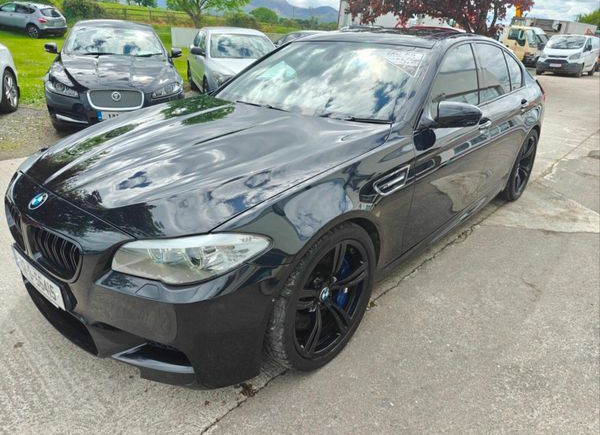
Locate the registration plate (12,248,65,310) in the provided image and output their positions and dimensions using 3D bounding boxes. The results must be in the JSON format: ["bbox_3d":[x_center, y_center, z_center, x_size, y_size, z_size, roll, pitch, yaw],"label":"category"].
[{"bbox_3d":[-1.098,0.246,1.752,0.520,0.112,0.020,19,30,38],"label":"registration plate"}]

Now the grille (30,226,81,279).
[{"bbox_3d":[-0.919,0.130,1.593,0.310,0.170,0.060,13,18,28],"label":"grille"}]

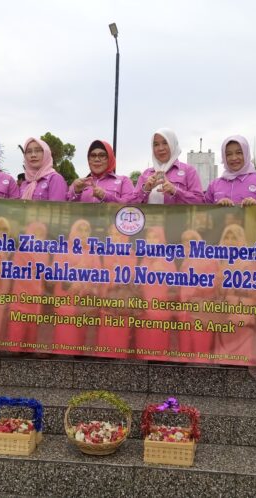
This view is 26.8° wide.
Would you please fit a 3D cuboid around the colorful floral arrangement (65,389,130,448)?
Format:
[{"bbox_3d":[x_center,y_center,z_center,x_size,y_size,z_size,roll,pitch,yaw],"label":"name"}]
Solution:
[{"bbox_3d":[-0.162,0.926,2.902,0.340,0.318,0.320,1,0,5],"label":"colorful floral arrangement"}]

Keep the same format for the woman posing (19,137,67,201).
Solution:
[{"bbox_3d":[-0.589,-0.011,3.656,0.390,1.515,0.330,1,0,18],"label":"woman posing"}]

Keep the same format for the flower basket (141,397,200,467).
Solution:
[{"bbox_3d":[0.222,0.938,2.816,0.290,0.307,0.200,1,0,5],"label":"flower basket"}]

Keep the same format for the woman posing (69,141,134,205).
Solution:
[{"bbox_3d":[-0.178,0.010,3.607,0.450,1.487,0.360,1,0,8],"label":"woman posing"}]

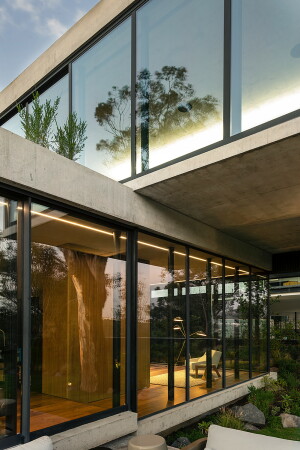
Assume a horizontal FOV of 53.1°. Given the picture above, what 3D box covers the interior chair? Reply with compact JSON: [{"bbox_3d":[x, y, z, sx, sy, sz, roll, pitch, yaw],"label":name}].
[{"bbox_3d":[1.404,3.614,7.800,0.760,0.700,0.700,2,-8,-14],"label":"interior chair"}]

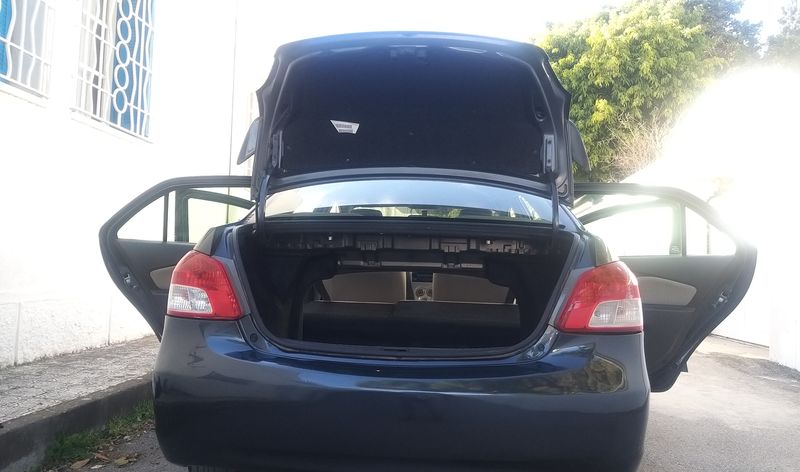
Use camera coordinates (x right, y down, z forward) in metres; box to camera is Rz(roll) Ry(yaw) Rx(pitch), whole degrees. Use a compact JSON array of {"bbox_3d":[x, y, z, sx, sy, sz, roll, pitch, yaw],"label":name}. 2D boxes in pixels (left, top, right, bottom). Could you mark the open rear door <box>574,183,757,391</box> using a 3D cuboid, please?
[{"bbox_3d":[1.291,0.295,3.264,1.050,1.090,0.200,0,-4,32],"label":"open rear door"}]

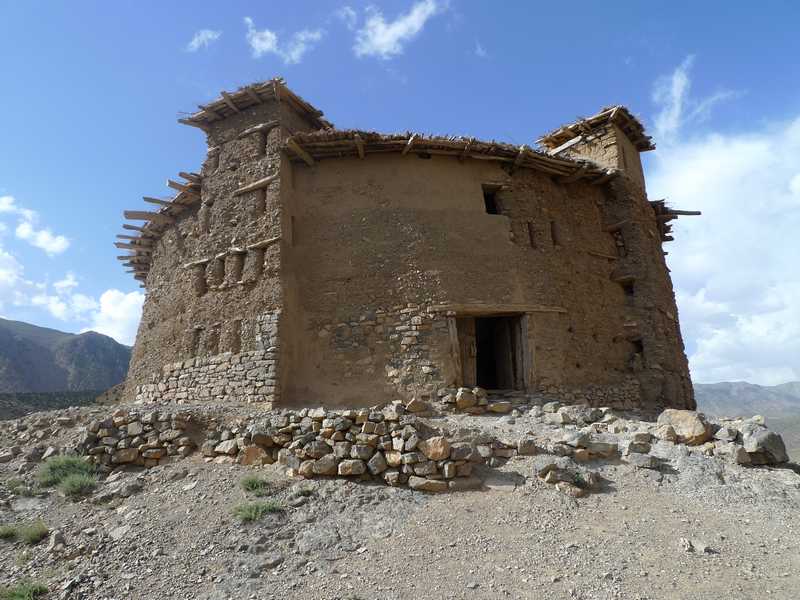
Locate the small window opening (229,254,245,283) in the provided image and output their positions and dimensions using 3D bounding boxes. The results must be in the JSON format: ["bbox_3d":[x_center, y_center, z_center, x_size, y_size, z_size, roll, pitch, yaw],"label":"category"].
[{"bbox_3d":[-3.868,-0.744,13.268,0.543,0.792,0.220,-8,-13,38],"label":"small window opening"}]

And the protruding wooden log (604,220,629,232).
[{"bbox_3d":[5.554,-1.900,14.201,0.160,0.140,0.680,9,-15,-36],"label":"protruding wooden log"}]

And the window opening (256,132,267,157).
[{"bbox_3d":[-2.869,-3.264,11.734,0.297,0.530,0.191,-8,-12,38],"label":"window opening"}]

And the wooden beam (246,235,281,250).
[{"bbox_3d":[-3.113,-1.305,12.695,1.204,0.120,0.140,-8,-13,38],"label":"wooden beam"}]

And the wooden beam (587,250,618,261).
[{"bbox_3d":[5.094,-1.119,13.952,1.113,0.100,0.120,6,-11,-30],"label":"wooden beam"}]

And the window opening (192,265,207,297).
[{"bbox_3d":[-5.087,-0.478,14.198,0.547,0.820,0.220,-8,-13,38],"label":"window opening"}]

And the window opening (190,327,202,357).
[{"bbox_3d":[-4.437,0.924,12.277,0.382,0.615,0.191,-8,-12,38],"label":"window opening"}]

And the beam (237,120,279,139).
[{"bbox_3d":[-3.050,-3.638,11.880,1.356,0.117,0.138,-8,-12,38],"label":"beam"}]

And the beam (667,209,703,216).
[{"bbox_3d":[7.530,-2.316,14.682,0.954,0.138,0.138,1,-10,-8],"label":"beam"}]

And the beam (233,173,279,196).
[{"bbox_3d":[-3.461,-2.779,13.382,1.480,0.140,0.150,-14,-17,32],"label":"beam"}]

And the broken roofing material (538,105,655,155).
[{"bbox_3d":[5.153,-4.117,14.576,1.908,0.445,2.332,8,-12,-38],"label":"broken roofing material"}]

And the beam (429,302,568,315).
[{"bbox_3d":[2.059,0.184,11.335,3.208,0.170,0.191,4,-10,-21],"label":"beam"}]

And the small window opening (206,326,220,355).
[{"bbox_3d":[-4.137,0.927,12.585,0.465,0.661,0.250,-8,-14,33],"label":"small window opening"}]

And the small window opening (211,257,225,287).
[{"bbox_3d":[-4.479,-0.685,13.747,0.511,0.744,0.220,-8,-13,38],"label":"small window opening"}]

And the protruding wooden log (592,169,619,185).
[{"bbox_3d":[5.291,-3.183,14.367,0.160,0.150,0.755,5,-13,-22],"label":"protruding wooden log"}]

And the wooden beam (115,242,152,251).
[{"bbox_3d":[-9.635,-1.911,20.107,1.249,0.150,0.160,4,-13,-20],"label":"wooden beam"}]

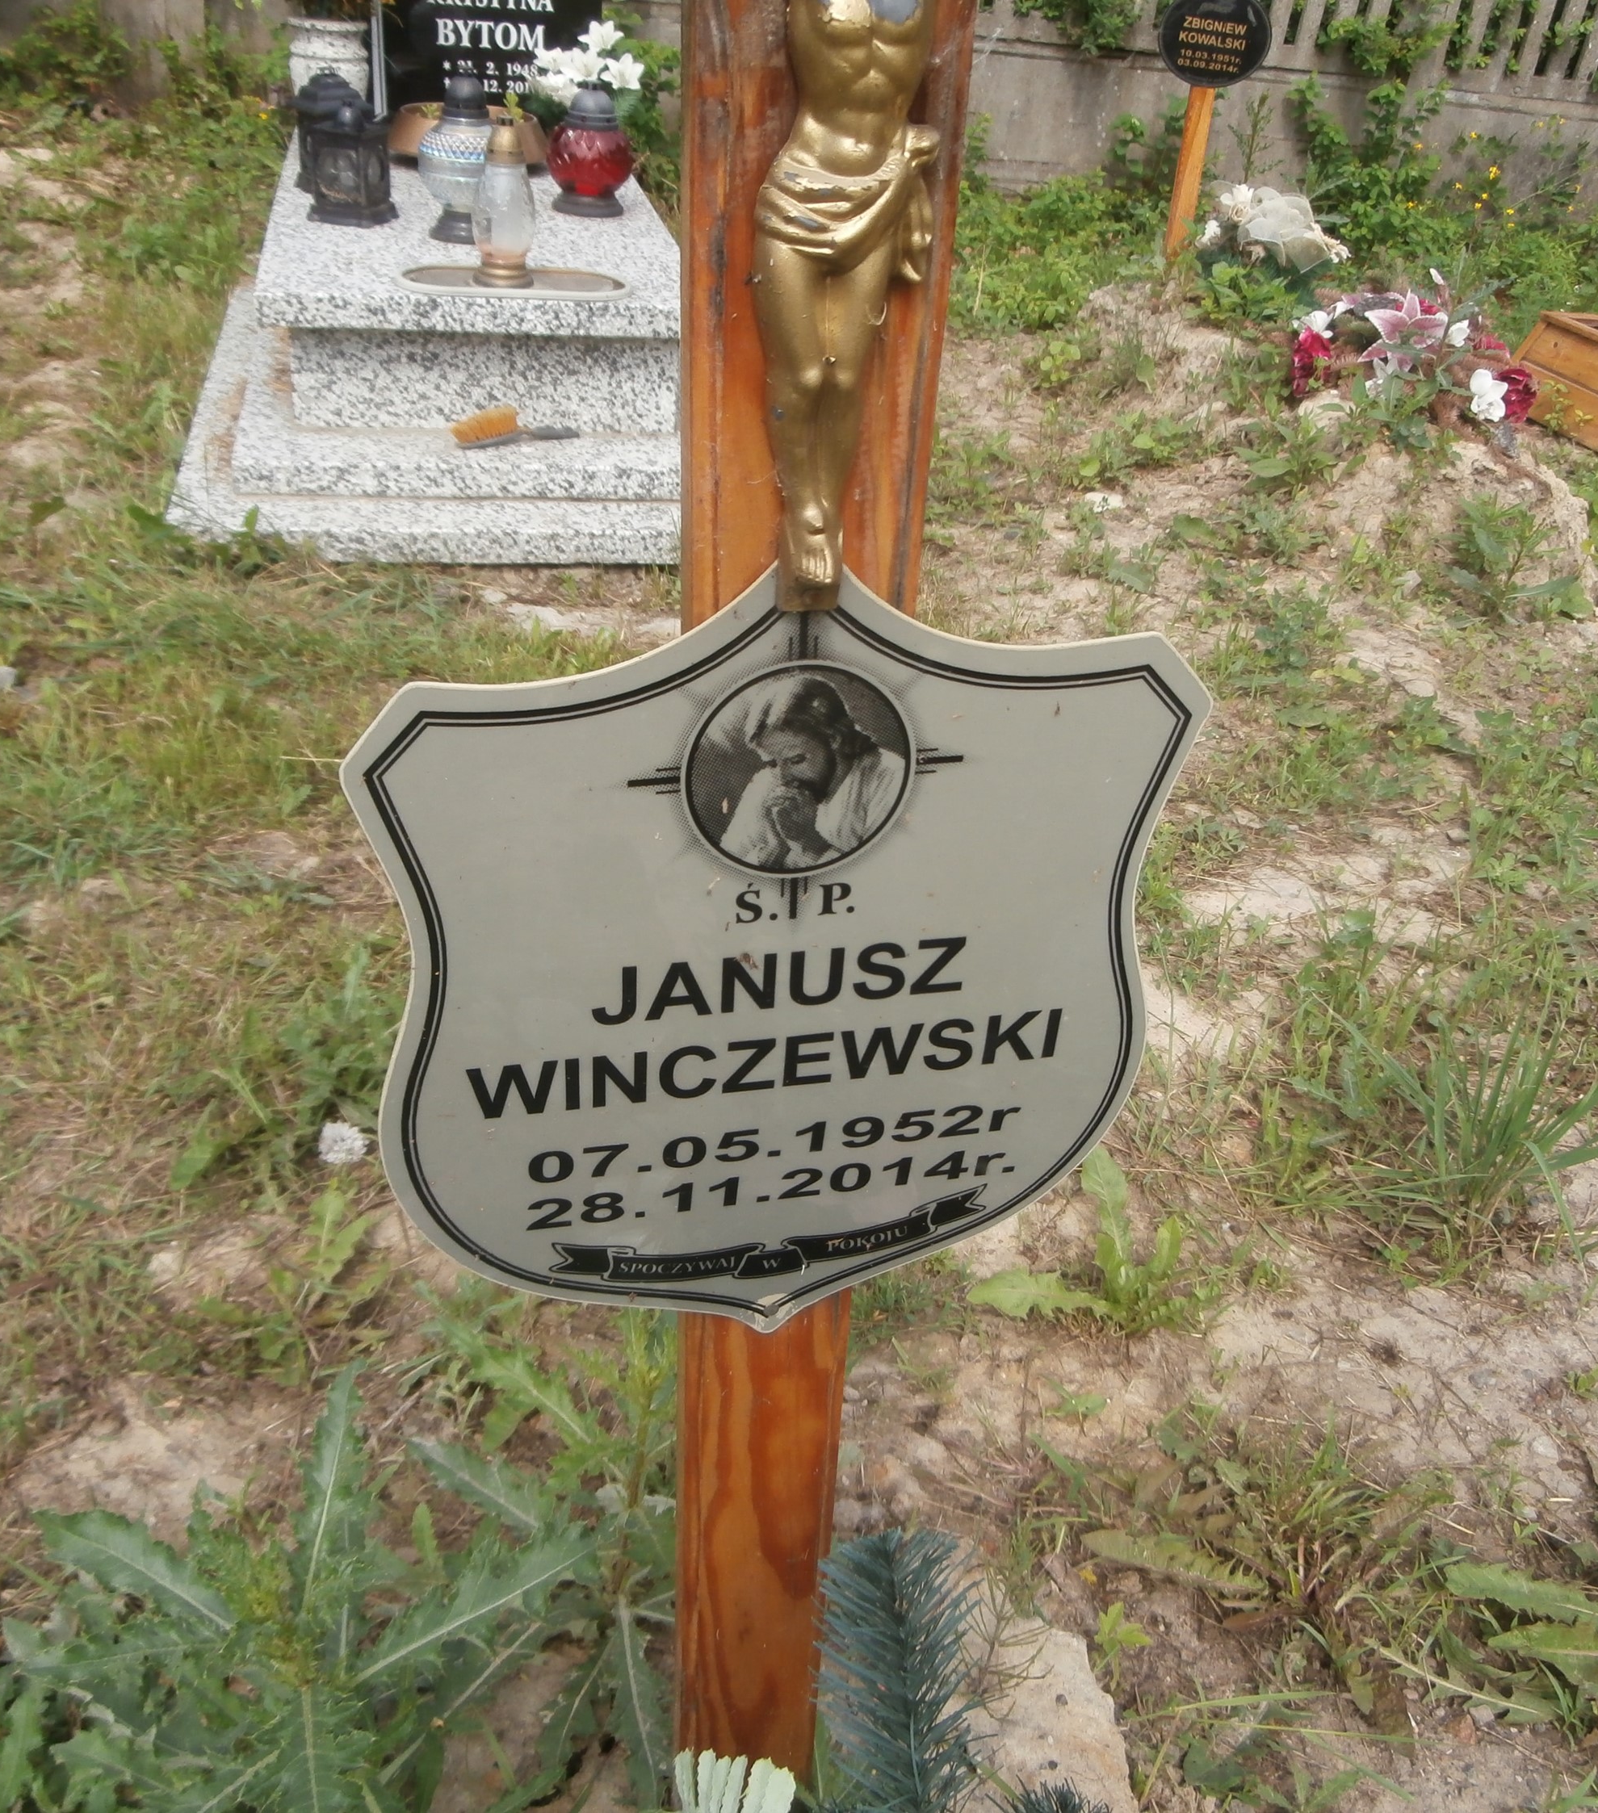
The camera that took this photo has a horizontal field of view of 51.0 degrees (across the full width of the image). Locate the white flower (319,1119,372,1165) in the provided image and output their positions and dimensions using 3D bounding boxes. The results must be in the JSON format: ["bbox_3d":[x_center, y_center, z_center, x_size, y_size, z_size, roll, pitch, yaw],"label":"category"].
[{"bbox_3d":[-0.433,0.225,1.600,0.050,0.035,0.048,-5,33,-16],"label":"white flower"}]

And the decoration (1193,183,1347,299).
[{"bbox_3d":[1.333,-1.884,4.750,0.380,0.250,0.280,-4,33,-14],"label":"decoration"}]

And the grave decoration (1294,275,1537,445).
[{"bbox_3d":[1.296,-1.160,3.550,0.470,0.250,0.340,-4,33,-14],"label":"grave decoration"}]

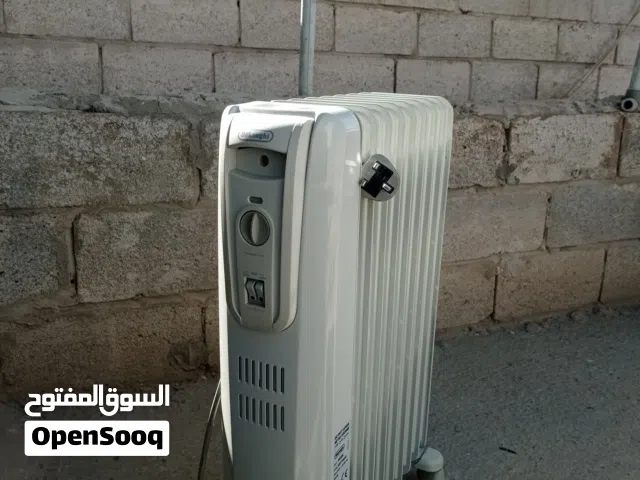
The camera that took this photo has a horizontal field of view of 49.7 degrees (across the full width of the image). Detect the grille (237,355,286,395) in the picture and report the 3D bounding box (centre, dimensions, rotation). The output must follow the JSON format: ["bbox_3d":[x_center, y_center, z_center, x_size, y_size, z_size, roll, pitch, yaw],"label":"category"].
[{"bbox_3d":[-0.060,0.141,0.718,0.054,0.029,0.005,9,16,24],"label":"grille"}]

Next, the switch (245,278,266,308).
[{"bbox_3d":[-0.064,0.053,0.687,0.021,0.028,0.009,9,16,24],"label":"switch"}]

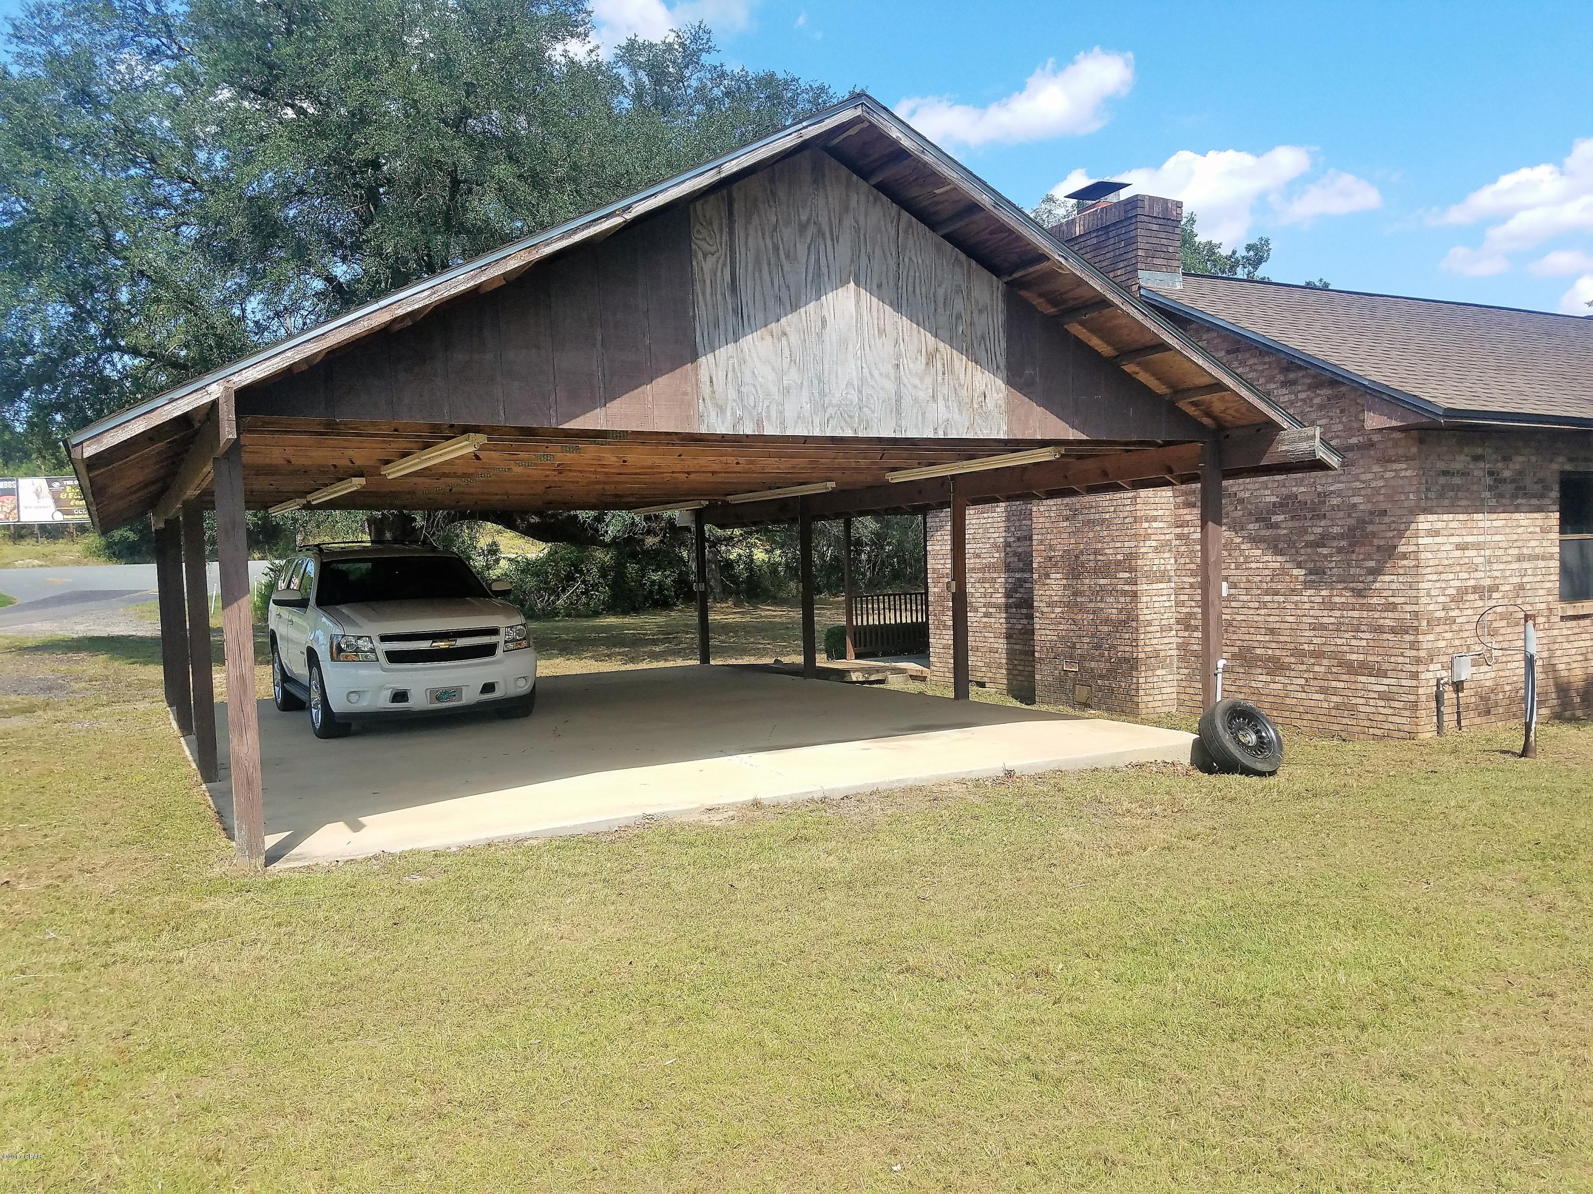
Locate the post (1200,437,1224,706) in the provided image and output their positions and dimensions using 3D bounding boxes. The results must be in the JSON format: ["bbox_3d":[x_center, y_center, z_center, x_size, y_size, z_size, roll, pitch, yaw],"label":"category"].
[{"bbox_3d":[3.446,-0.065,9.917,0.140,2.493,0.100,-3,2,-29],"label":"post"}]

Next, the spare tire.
[{"bbox_3d":[3.533,1.131,9.500,0.660,0.660,0.210,-3,-34,-27],"label":"spare tire"}]

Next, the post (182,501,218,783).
[{"bbox_3d":[-4.710,0.355,9.473,0.140,2.234,0.100,-3,2,-29],"label":"post"}]

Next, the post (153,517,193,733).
[{"bbox_3d":[-6.500,0.278,12.548,0.140,2.315,0.100,-3,2,-29],"label":"post"}]

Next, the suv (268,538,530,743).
[{"bbox_3d":[-4.636,0.370,13.582,2.030,1.940,5.130,-3,2,-30],"label":"suv"}]

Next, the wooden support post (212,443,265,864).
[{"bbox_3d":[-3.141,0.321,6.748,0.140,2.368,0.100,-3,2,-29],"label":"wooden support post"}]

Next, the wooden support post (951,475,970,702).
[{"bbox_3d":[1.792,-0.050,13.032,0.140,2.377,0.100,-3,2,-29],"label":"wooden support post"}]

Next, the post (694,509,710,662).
[{"bbox_3d":[-1.460,-0.137,18.640,0.140,2.419,0.100,-3,2,-29],"label":"post"}]

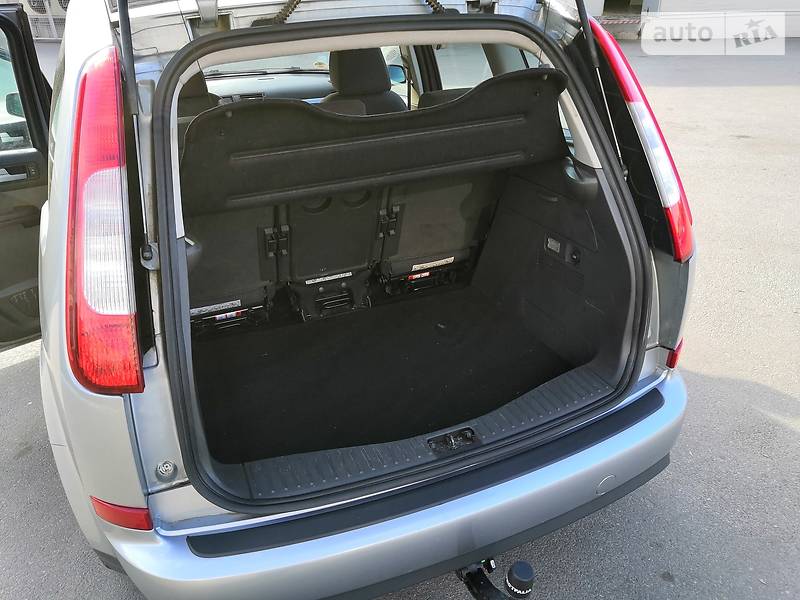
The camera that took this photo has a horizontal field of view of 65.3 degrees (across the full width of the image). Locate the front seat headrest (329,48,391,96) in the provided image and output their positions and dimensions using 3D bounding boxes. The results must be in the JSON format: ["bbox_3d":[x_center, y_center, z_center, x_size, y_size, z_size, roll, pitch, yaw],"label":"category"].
[{"bbox_3d":[-0.182,-1.027,2.774,0.265,0.215,0.120,-13,38,-18],"label":"front seat headrest"}]

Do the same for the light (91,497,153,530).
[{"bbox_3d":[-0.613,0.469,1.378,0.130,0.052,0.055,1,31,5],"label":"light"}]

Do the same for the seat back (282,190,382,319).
[{"bbox_3d":[-0.263,-0.271,2.349,0.400,0.640,0.140,-13,46,-18],"label":"seat back"}]

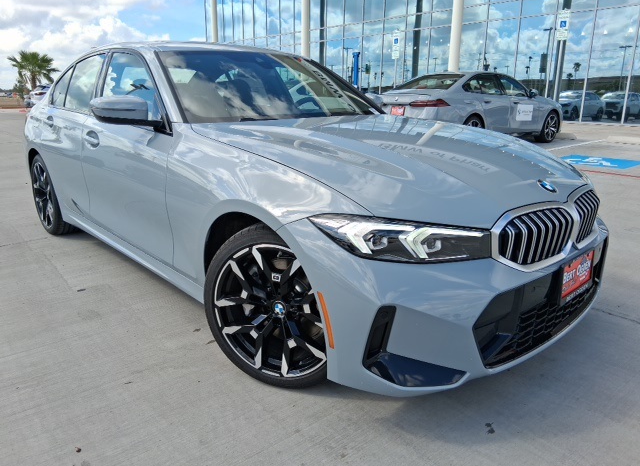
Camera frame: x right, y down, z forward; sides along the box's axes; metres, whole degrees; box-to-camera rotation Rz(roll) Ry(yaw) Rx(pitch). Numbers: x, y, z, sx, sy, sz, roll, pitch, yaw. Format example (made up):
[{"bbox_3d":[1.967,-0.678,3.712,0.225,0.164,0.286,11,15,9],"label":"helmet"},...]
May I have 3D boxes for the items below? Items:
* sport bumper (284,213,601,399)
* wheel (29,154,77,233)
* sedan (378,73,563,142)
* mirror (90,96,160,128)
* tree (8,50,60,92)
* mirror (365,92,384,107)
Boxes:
[{"bbox_3d":[0.725,0.117,2.066,1.800,0.530,0.730,-14,21,-42],"label":"sport bumper"},{"bbox_3d":[-2.107,-0.313,3.856,0.250,0.660,0.660,-14,21,-42],"label":"wheel"},{"bbox_3d":[3.390,-2.671,10.360,5.030,1.500,1.900,-12,20,-37],"label":"sedan"},{"bbox_3d":[-0.923,-0.584,2.263,0.250,0.150,0.190,-14,21,-42],"label":"mirror"},{"bbox_3d":[-25.606,-13.725,42.394,4.600,4.450,4.600,-9,18,-31],"label":"tree"},{"bbox_3d":[0.401,-0.944,3.517,0.250,0.160,0.180,-14,21,-42],"label":"mirror"}]

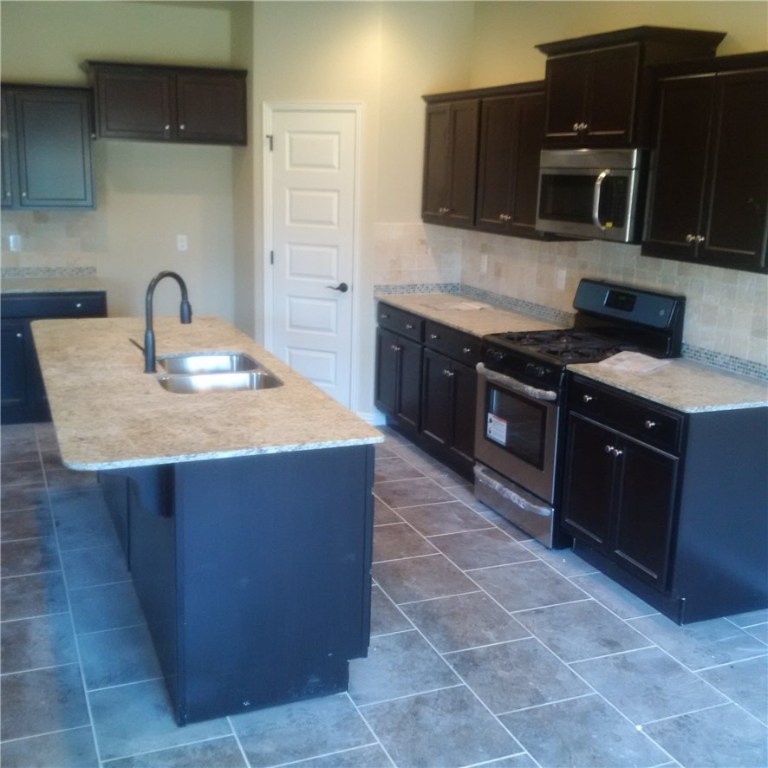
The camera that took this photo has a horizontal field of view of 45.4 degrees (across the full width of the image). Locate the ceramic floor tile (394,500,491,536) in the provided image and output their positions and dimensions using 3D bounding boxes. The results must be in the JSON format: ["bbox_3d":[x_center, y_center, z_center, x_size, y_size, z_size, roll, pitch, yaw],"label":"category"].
[{"bbox_3d":[0.302,0.691,4.680,0.402,0.010,0.402,-4,15,-22],"label":"ceramic floor tile"}]

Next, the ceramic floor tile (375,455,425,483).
[{"bbox_3d":[-0.012,0.513,5.437,0.405,0.010,0.405,-4,14,-22],"label":"ceramic floor tile"}]

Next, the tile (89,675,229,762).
[{"bbox_3d":[-0.734,1.073,2.983,0.405,0.010,0.405,-4,14,-22],"label":"tile"}]

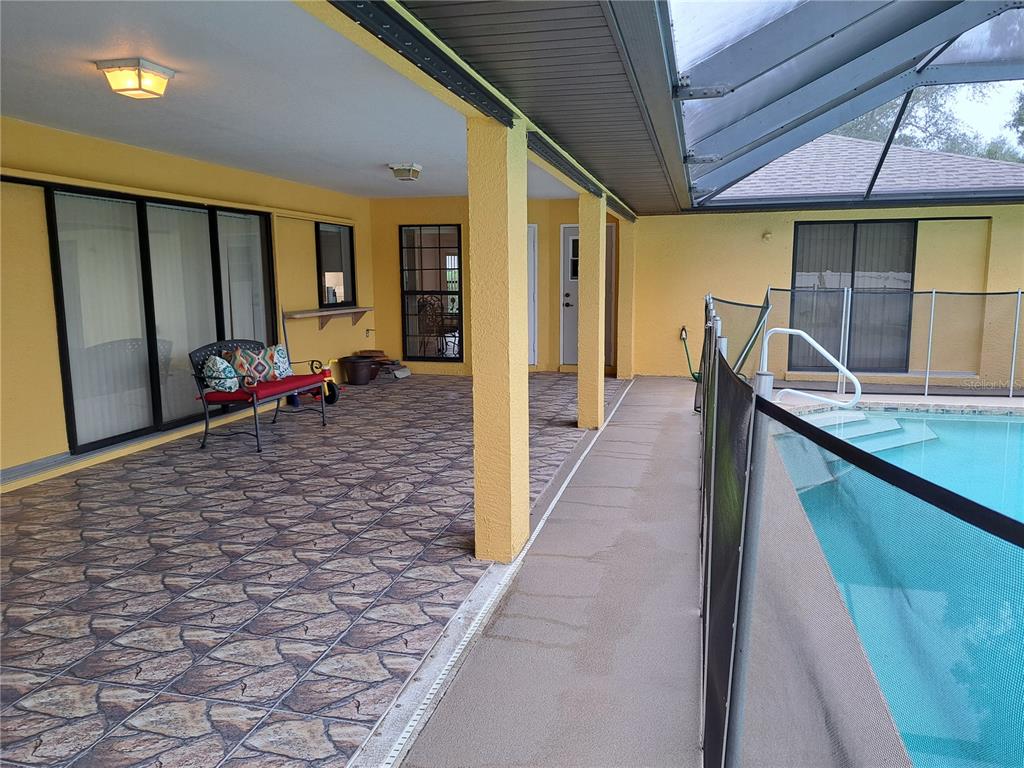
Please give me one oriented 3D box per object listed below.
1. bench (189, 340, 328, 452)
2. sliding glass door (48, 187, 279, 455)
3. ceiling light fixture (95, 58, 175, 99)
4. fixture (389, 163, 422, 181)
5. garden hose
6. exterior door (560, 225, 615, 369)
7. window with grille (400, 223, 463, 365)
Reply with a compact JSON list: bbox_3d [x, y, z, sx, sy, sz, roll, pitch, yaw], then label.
[{"bbox_3d":[-2.273,0.047,6.386,0.680,0.855,1.140,2,9,14],"label":"bench"},{"bbox_3d":[-3.080,-0.666,6.779,0.100,2.040,2.870,2,9,14],"label":"sliding glass door"},{"bbox_3d":[-1.993,-1.618,3.783,0.265,0.130,0.265,2,9,14],"label":"ceiling light fixture"},{"bbox_3d":[-1.084,-2.139,7.194,0.270,0.130,0.270,2,9,14],"label":"fixture"},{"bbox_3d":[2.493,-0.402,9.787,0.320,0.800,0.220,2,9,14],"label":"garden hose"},{"bbox_3d":[1.087,-1.270,10.282,0.800,2.060,0.080,2,9,14],"label":"exterior door"},{"bbox_3d":[-1.162,-1.291,10.248,0.930,1.950,0.080,2,9,14],"label":"window with grille"}]

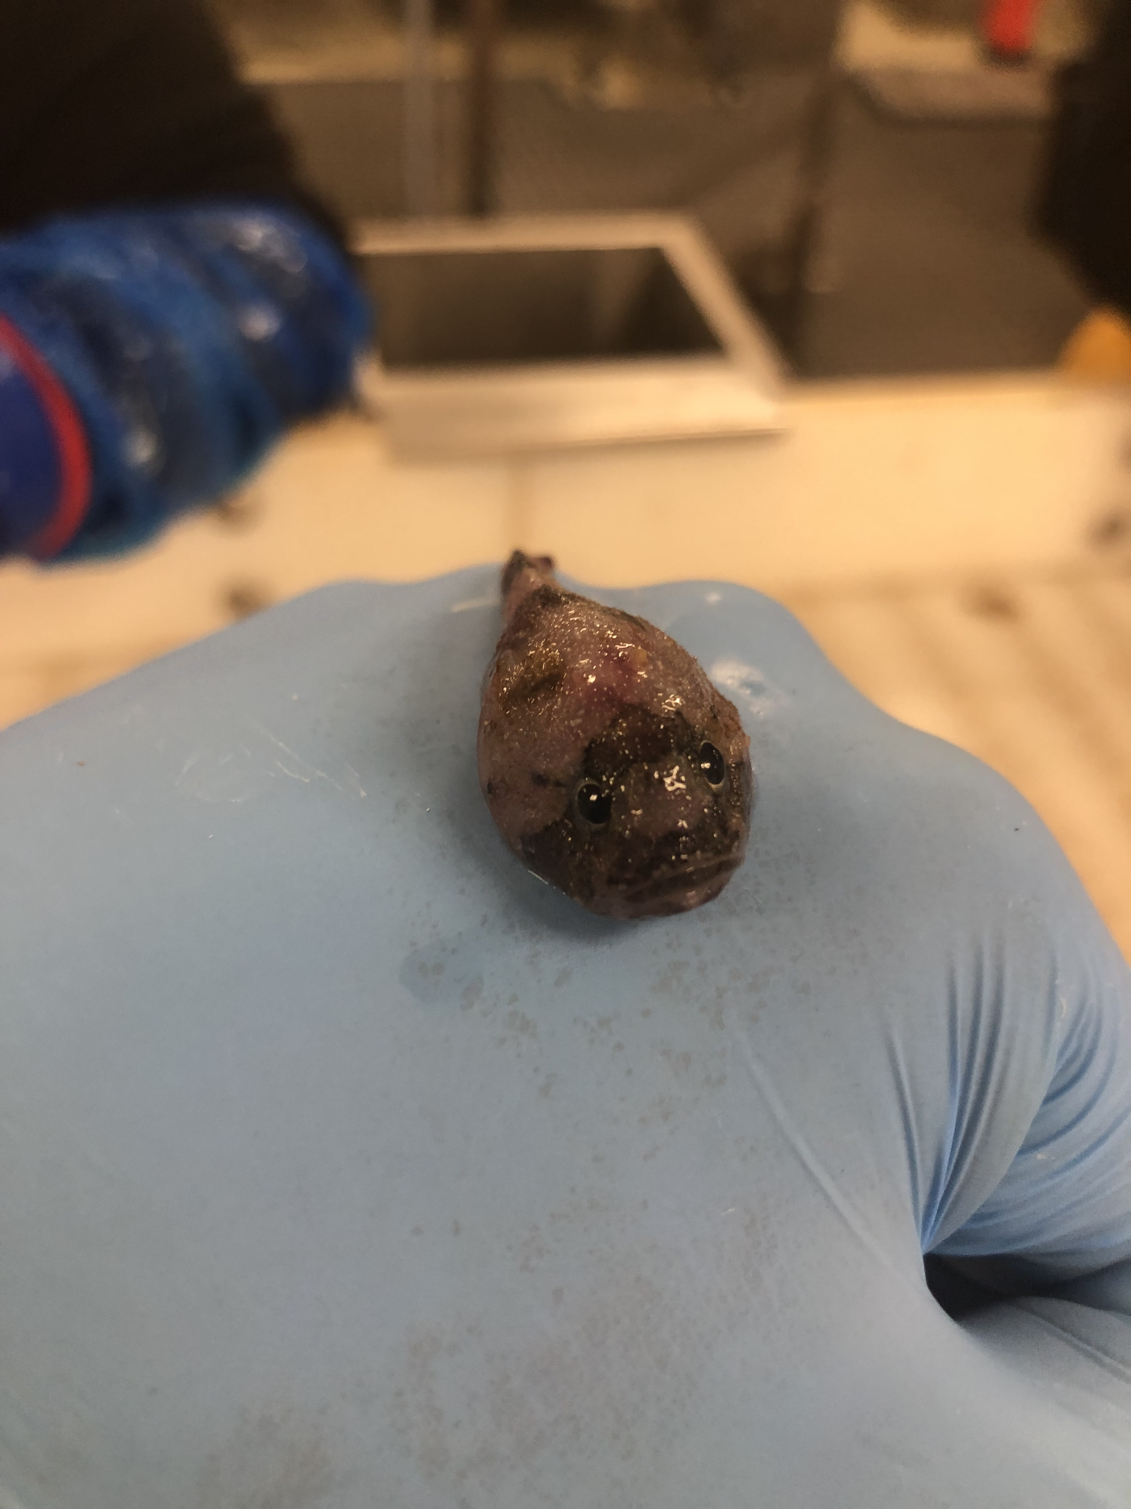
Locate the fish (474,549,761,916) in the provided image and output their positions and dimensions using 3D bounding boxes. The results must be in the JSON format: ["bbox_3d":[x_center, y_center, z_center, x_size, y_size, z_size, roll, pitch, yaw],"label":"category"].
[{"bbox_3d":[0.001,-0.004,0.097,0.018,0.016,0.043,-19,38,-8],"label":"fish"}]

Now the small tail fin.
[{"bbox_3d":[-0.003,-0.015,0.109,0.004,0.005,0.009,-19,38,-8],"label":"small tail fin"}]

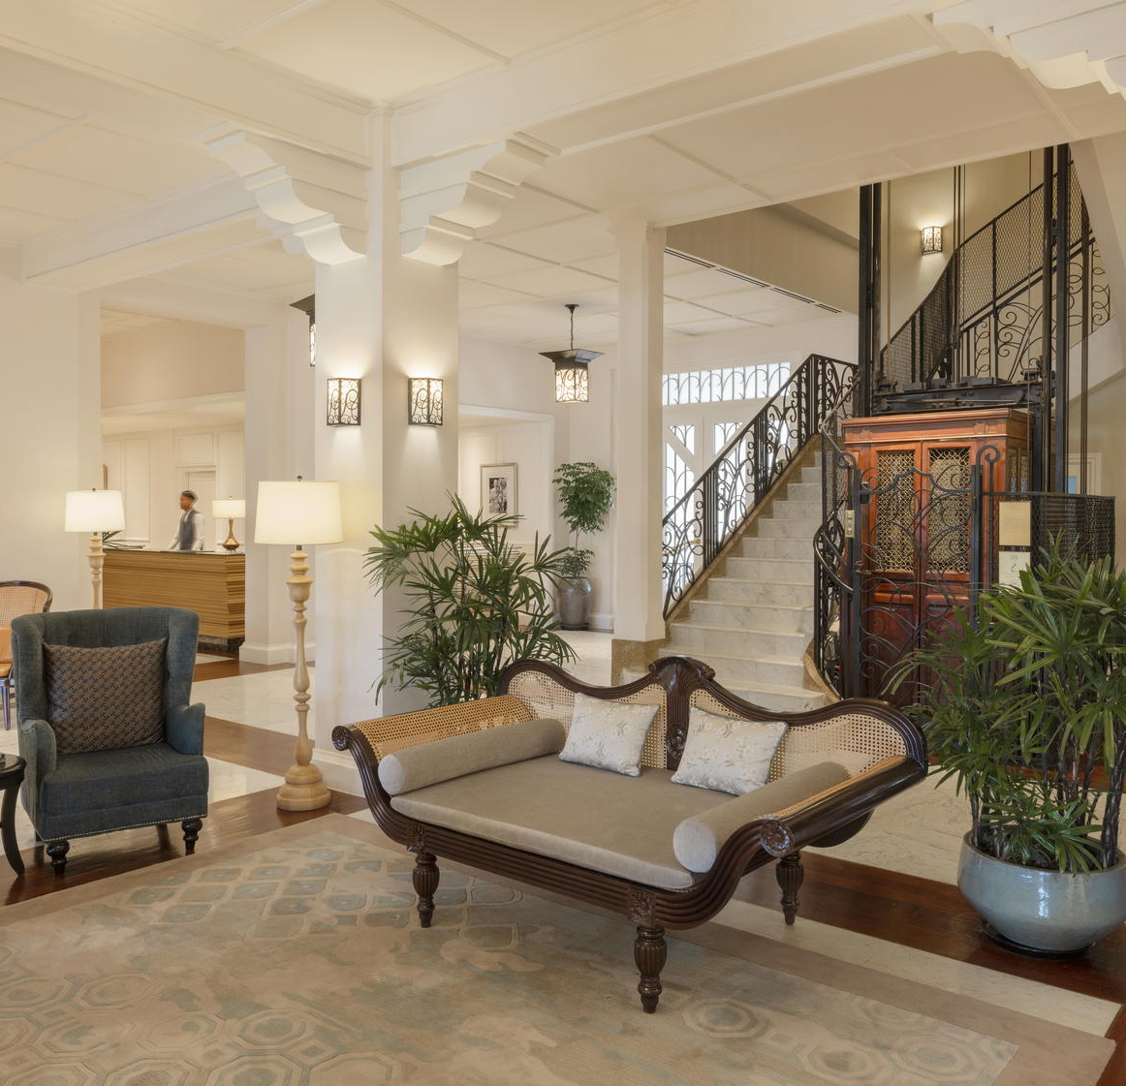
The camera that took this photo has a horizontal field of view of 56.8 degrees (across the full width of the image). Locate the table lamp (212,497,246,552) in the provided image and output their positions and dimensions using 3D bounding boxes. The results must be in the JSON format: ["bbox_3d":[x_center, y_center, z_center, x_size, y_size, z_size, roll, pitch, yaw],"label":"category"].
[{"bbox_3d":[-3.692,-0.217,11.573,0.410,0.610,0.410,-1,2,-18],"label":"table lamp"}]

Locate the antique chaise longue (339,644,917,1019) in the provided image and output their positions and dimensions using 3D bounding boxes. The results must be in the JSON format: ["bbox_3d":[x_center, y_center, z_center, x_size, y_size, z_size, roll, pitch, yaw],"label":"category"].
[{"bbox_3d":[0.161,0.941,3.881,2.025,0.965,1.035,2,3,40],"label":"antique chaise longue"}]

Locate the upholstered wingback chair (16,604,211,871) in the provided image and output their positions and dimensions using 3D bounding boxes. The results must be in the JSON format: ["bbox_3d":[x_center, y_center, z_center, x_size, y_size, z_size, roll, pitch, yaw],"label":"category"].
[{"bbox_3d":[-1.980,0.820,4.560,0.750,0.985,0.790,-1,2,-29],"label":"upholstered wingback chair"}]

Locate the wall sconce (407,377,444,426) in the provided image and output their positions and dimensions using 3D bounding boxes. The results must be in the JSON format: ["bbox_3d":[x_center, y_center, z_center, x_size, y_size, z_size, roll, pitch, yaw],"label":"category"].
[{"bbox_3d":[-0.712,-0.752,5.578,0.100,0.260,0.220,2,3,40],"label":"wall sconce"}]

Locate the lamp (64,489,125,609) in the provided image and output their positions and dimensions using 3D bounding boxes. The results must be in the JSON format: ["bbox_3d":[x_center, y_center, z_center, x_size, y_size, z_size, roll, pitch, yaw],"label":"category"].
[{"bbox_3d":[-3.664,0.404,8.116,0.426,1.632,0.426,0,1,0],"label":"lamp"}]

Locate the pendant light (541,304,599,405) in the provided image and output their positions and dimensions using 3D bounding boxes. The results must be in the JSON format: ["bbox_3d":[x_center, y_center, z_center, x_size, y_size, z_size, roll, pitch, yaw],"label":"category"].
[{"bbox_3d":[0.087,-1.849,10.182,0.450,0.971,0.450,1,2,39],"label":"pendant light"}]

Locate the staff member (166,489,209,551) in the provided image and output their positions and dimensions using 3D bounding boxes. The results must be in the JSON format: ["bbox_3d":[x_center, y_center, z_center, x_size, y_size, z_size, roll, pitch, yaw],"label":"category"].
[{"bbox_3d":[-4.636,0.208,12.934,0.500,1.702,0.360,2,3,40],"label":"staff member"}]

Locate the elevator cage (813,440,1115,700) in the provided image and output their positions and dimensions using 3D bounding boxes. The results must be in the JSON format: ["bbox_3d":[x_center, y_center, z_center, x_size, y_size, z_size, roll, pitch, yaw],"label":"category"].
[{"bbox_3d":[2.982,0.302,7.777,1.645,1.879,1.931,1,2,39],"label":"elevator cage"}]

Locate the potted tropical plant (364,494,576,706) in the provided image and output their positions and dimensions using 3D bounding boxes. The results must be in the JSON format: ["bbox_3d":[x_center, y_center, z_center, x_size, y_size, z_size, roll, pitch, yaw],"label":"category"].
[{"bbox_3d":[-0.458,0.542,5.480,1.050,1.590,0.970,0,2,-5],"label":"potted tropical plant"}]

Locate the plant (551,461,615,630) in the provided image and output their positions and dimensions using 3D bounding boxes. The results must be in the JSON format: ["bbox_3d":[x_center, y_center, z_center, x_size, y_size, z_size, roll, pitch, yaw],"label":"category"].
[{"bbox_3d":[0.203,0.024,12.937,0.780,2.070,0.780,0,2,0],"label":"plant"}]

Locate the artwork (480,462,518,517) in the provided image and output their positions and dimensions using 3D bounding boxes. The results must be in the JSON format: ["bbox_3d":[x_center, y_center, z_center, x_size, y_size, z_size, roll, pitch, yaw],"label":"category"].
[{"bbox_3d":[-0.860,-0.637,13.995,0.702,0.837,0.030,2,3,40],"label":"artwork"}]

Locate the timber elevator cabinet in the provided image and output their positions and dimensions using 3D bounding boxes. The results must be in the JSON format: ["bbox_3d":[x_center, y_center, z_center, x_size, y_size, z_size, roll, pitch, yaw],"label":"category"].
[{"bbox_3d":[2.910,0.171,7.787,1.160,2.141,1.287,1,2,39],"label":"timber elevator cabinet"}]

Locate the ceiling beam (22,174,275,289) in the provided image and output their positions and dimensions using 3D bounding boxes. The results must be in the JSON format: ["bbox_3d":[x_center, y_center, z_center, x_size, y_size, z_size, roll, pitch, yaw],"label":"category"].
[{"bbox_3d":[-2.775,-2.173,7.240,3.450,0.300,0.410,1,2,39],"label":"ceiling beam"}]

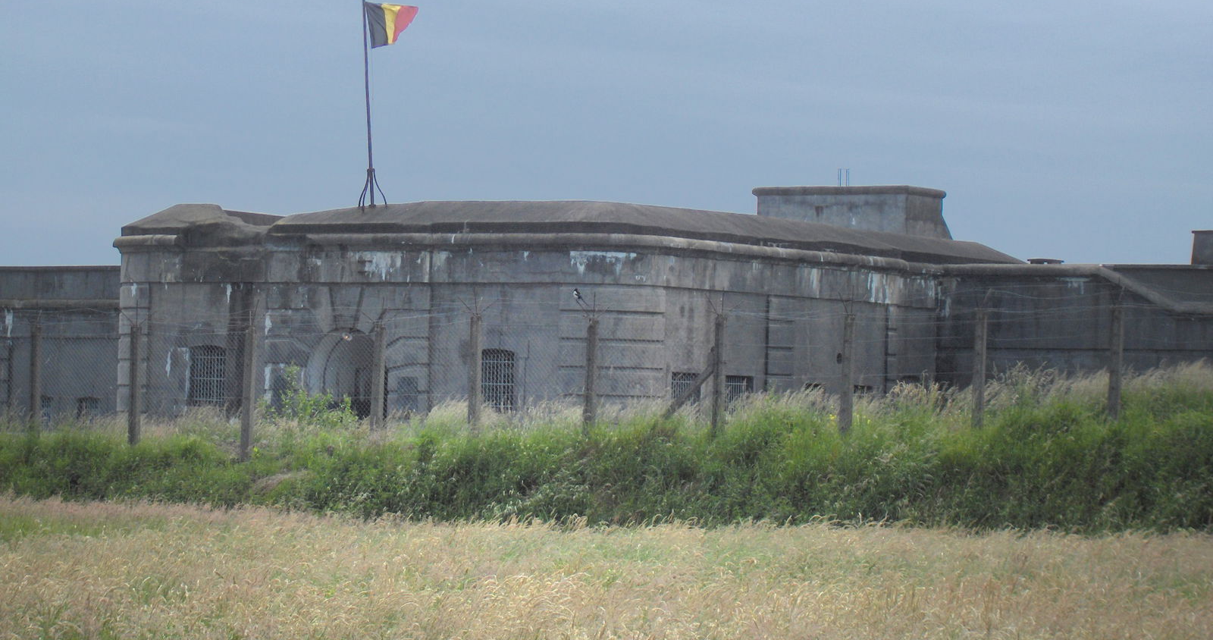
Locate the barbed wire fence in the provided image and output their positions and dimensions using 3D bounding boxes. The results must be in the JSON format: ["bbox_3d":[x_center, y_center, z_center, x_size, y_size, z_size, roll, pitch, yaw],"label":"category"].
[{"bbox_3d":[-1.015,0.731,56.517,21.700,2.450,0.650,0,-2,39],"label":"barbed wire fence"}]

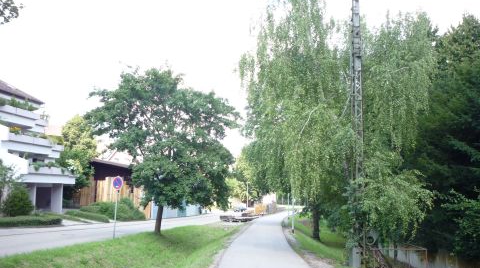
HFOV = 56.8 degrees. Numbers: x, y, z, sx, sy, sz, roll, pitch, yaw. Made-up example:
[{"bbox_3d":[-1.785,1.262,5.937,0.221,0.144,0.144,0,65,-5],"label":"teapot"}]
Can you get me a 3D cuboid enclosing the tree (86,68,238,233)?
[{"bbox_3d":[-3.900,0.748,22.521,7.500,8.400,7.400,0,-8,0],"label":"tree"}]

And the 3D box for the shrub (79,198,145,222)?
[{"bbox_3d":[-10.300,5.902,34.714,5.700,1.650,2.400,-7,-11,40],"label":"shrub"}]

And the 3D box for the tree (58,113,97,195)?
[{"bbox_3d":[-15.100,2.514,41.563,4.200,9.200,4.200,-2,-8,15],"label":"tree"}]

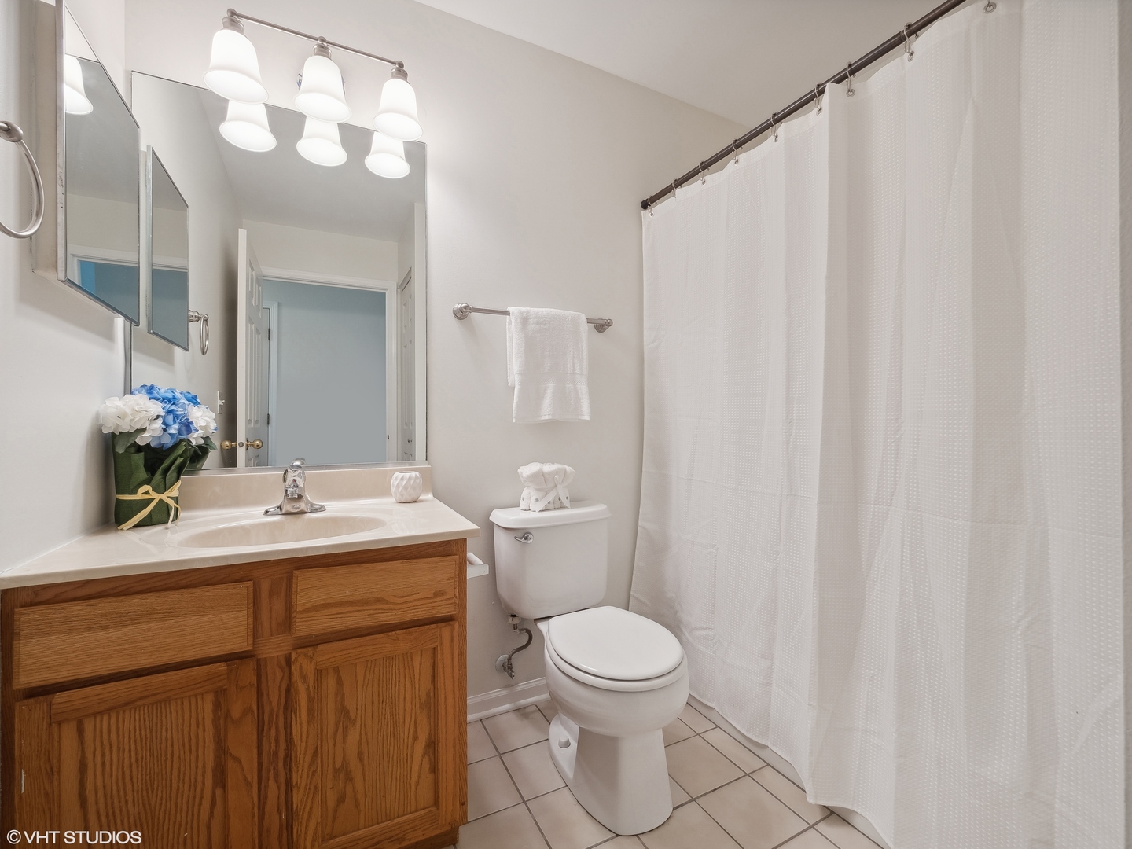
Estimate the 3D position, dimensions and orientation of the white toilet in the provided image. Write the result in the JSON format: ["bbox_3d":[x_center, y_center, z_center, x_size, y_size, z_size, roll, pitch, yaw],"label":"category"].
[{"bbox_3d":[0.059,0.656,1.414,0.420,0.746,0.660,0,-1,-28],"label":"white toilet"}]

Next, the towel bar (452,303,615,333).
[{"bbox_3d":[-0.092,-0.387,1.689,0.625,0.058,0.090,0,-1,-28],"label":"towel bar"}]

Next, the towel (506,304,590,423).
[{"bbox_3d":[-0.061,-0.217,1.682,0.318,0.405,0.075,0,-1,-28],"label":"towel"}]

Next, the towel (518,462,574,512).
[{"bbox_3d":[-0.074,0.216,1.627,0.170,0.160,0.100,0,-1,-28],"label":"towel"}]

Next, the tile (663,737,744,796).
[{"bbox_3d":[0.393,1.034,1.392,0.205,0.010,0.205,0,-1,-28],"label":"tile"}]

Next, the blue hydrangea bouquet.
[{"bbox_3d":[-0.998,0.076,1.139,0.193,0.328,0.195,0,-1,-28],"label":"blue hydrangea bouquet"}]

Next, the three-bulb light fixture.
[{"bbox_3d":[-0.705,-1.001,1.322,0.550,0.218,0.190,0,-1,-28],"label":"three-bulb light fixture"}]

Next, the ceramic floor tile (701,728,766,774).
[{"bbox_3d":[0.522,1.035,1.460,0.086,0.010,0.205,0,-1,-28],"label":"ceramic floor tile"}]

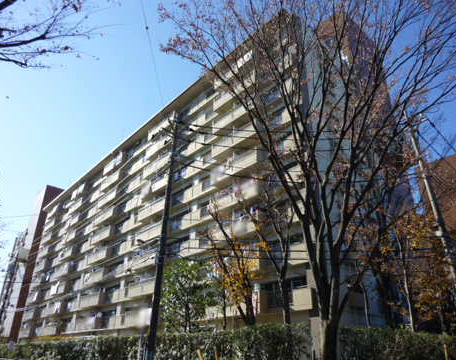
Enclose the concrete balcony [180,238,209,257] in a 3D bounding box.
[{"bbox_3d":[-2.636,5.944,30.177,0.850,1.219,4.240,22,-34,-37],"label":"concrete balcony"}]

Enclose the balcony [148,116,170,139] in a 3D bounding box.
[{"bbox_3d":[-7.574,-6.142,41.730,1.200,1.304,5.346,22,-34,-37],"label":"balcony"}]

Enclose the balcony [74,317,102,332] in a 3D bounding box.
[{"bbox_3d":[-15.954,16.921,40.482,1.150,1.330,5.330,22,-34,-37],"label":"balcony"}]

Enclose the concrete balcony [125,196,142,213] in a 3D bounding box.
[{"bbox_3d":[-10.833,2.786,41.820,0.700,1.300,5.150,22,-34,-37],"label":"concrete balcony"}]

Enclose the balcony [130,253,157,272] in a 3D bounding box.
[{"bbox_3d":[-7.690,8.174,34.906,1.255,1.292,5.375,22,-34,-37],"label":"balcony"}]

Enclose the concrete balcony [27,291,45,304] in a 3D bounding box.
[{"bbox_3d":[-33.455,20.769,60.381,1.150,1.370,5.130,22,-34,-37],"label":"concrete balcony"}]

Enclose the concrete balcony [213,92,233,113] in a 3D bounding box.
[{"bbox_3d":[-0.041,-7.493,33.316,1.255,1.292,2.750,22,-34,-37],"label":"concrete balcony"}]

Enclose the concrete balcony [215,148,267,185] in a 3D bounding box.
[{"bbox_3d":[0.820,-0.925,29.220,1.150,1.370,5.470,22,-34,-37],"label":"concrete balcony"}]

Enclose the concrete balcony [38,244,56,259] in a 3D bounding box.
[{"bbox_3d":[-32.773,13.347,62.920,1.150,1.330,5.330,22,-34,-37],"label":"concrete balcony"}]

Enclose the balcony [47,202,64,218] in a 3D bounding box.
[{"bbox_3d":[-33.477,6.283,67.634,1.150,1.370,5.130,22,-34,-37],"label":"balcony"}]

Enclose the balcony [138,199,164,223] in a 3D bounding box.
[{"bbox_3d":[-7.881,3.356,37.743,1.150,1.370,5.470,22,-34,-37],"label":"balcony"}]

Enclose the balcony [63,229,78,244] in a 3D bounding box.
[{"bbox_3d":[-24.740,9.376,55.467,1.255,1.292,5.598,22,-34,-37],"label":"balcony"}]

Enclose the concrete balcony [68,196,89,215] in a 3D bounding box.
[{"bbox_3d":[-24.890,4.475,58.018,1.150,1.370,5.120,22,-34,-37],"label":"concrete balcony"}]

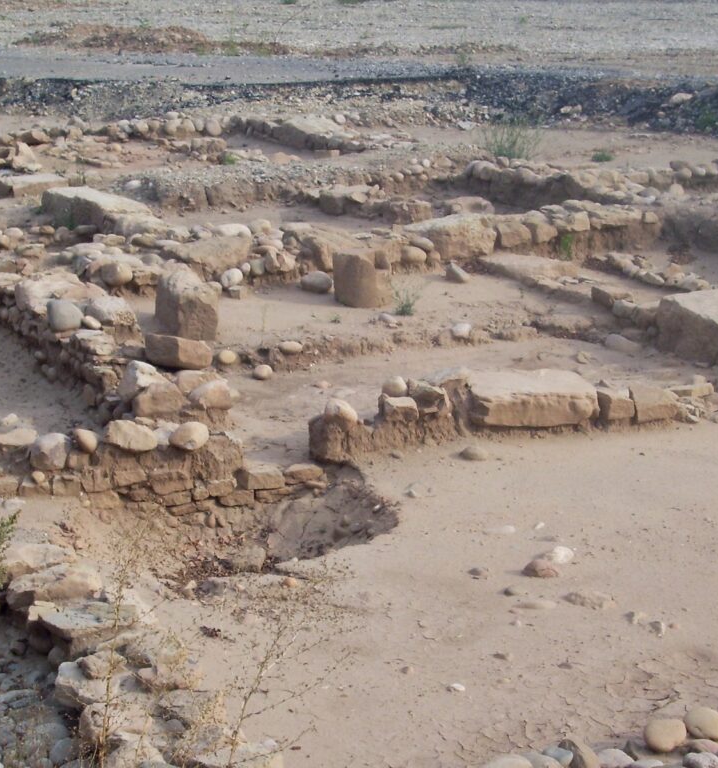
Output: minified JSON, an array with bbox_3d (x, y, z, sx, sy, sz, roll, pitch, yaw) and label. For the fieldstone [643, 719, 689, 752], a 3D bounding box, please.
[{"bbox_3d":[1.362,1.562,8.150,0.185,0.140,0.160,0,17,0],"label":"fieldstone"}]

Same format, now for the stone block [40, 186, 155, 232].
[{"bbox_3d":[-2.470,-1.606,17.245,0.460,0.280,1.250,-8,17,-29],"label":"stone block"}]

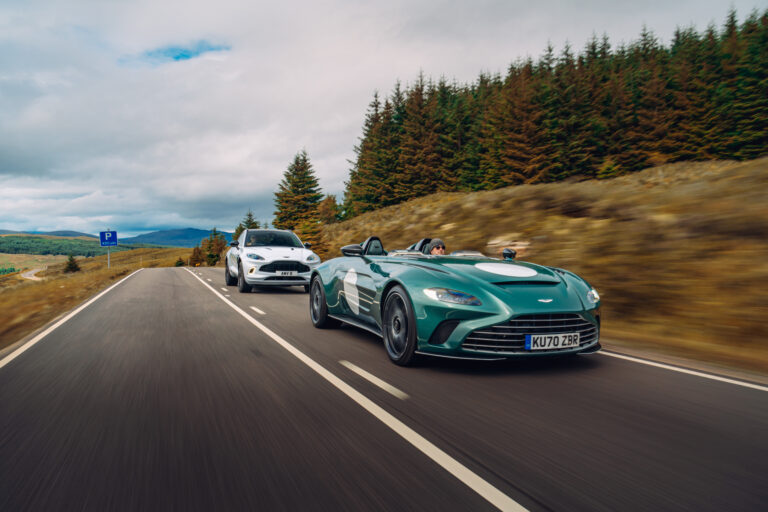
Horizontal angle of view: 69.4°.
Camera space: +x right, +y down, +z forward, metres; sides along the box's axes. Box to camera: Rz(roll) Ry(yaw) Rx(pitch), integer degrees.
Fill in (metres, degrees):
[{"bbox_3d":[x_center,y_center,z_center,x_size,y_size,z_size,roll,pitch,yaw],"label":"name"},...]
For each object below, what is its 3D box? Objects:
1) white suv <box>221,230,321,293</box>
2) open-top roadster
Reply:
[{"bbox_3d":[-3.315,0.099,15.889,2.060,1.680,5.040,0,0,-22],"label":"white suv"},{"bbox_3d":[0.475,0.368,6.375,2.000,1.170,4.470,0,0,-22],"label":"open-top roadster"}]

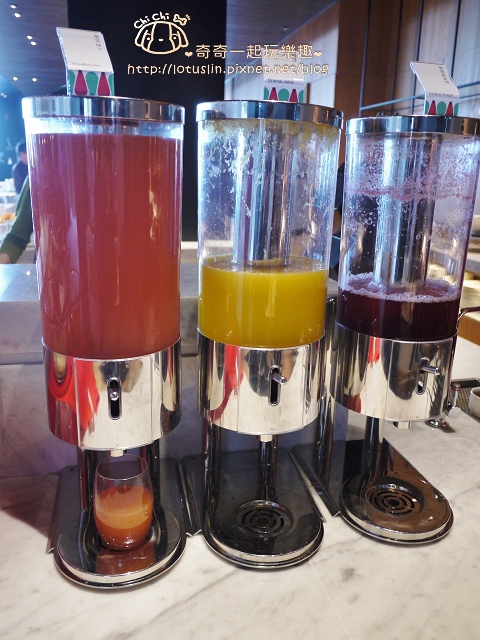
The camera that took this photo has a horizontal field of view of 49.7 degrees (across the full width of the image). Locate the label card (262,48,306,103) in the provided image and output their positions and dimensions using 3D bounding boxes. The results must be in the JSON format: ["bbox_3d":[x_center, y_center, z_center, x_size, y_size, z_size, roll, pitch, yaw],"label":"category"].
[{"bbox_3d":[0.057,-0.322,0.691,0.053,0.079,0.051,0,17,-4],"label":"label card"}]

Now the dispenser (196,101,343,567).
[{"bbox_3d":[0.034,0.010,0.745,0.198,0.589,0.285,-2,18,-11],"label":"dispenser"}]

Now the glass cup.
[{"bbox_3d":[-0.158,0.251,0.708,0.079,0.115,0.079,-2,18,-12],"label":"glass cup"}]

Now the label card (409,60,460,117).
[{"bbox_3d":[0.273,-0.320,0.728,0.053,0.081,0.047,-2,18,-13],"label":"label card"}]

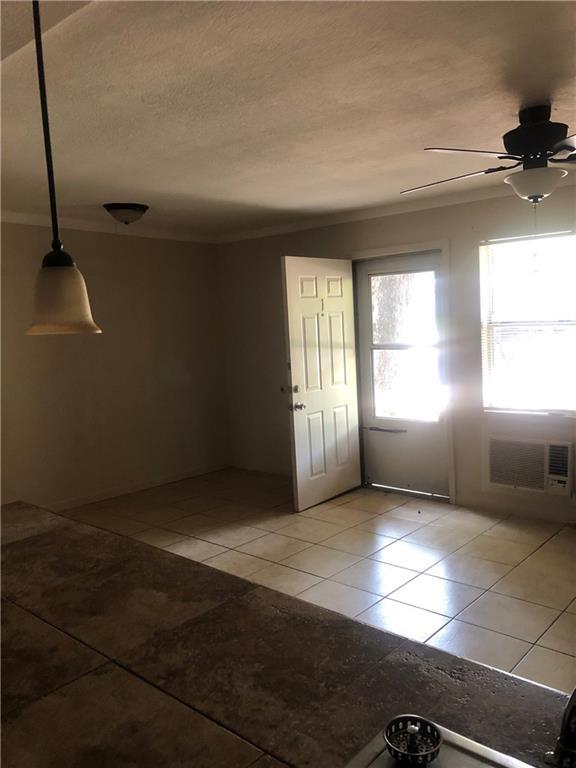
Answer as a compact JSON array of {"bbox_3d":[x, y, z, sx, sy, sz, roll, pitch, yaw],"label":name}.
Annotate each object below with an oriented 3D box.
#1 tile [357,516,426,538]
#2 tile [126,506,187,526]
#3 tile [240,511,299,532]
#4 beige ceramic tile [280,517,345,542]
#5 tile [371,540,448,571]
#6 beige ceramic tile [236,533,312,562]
[{"bbox_3d":[0.746,1.052,4.578,0.402,0.010,0.402,3,8,41],"label":"tile"},{"bbox_3d":[-1.014,1.068,5.045,0.402,0.010,0.402,3,8,41],"label":"tile"},{"bbox_3d":[-0.131,1.064,4.817,0.403,0.010,0.403,3,8,41],"label":"tile"},{"bbox_3d":[0.174,1.079,4.549,0.403,0.010,0.403,3,8,41],"label":"beige ceramic tile"},{"bbox_3d":[0.798,1.123,4.056,0.406,0.012,0.406,3,8,42],"label":"tile"},{"bbox_3d":[-0.093,1.139,4.298,0.406,0.012,0.406,3,8,42],"label":"beige ceramic tile"}]

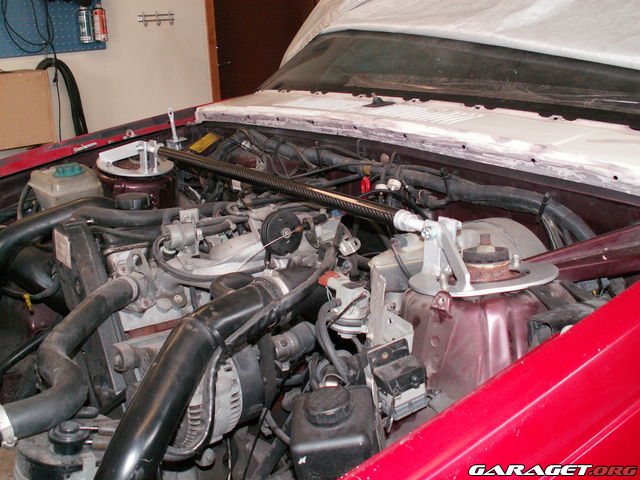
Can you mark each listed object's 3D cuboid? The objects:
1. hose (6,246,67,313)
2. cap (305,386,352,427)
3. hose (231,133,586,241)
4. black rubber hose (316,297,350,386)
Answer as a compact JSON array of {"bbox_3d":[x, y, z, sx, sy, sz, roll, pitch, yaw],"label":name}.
[{"bbox_3d":[-0.559,0.080,1.280,0.100,0.110,0.130,-15,22,-37],"label":"hose"},{"bbox_3d":[0.010,0.201,0.780,0.056,0.023,0.056,-1,17,0],"label":"cap"},{"bbox_3d":[0.112,-0.136,1.314,0.060,0.095,0.930,-15,22,-37],"label":"hose"},{"bbox_3d":[0.018,0.137,0.870,0.042,0.112,0.036,-15,22,-37],"label":"black rubber hose"}]

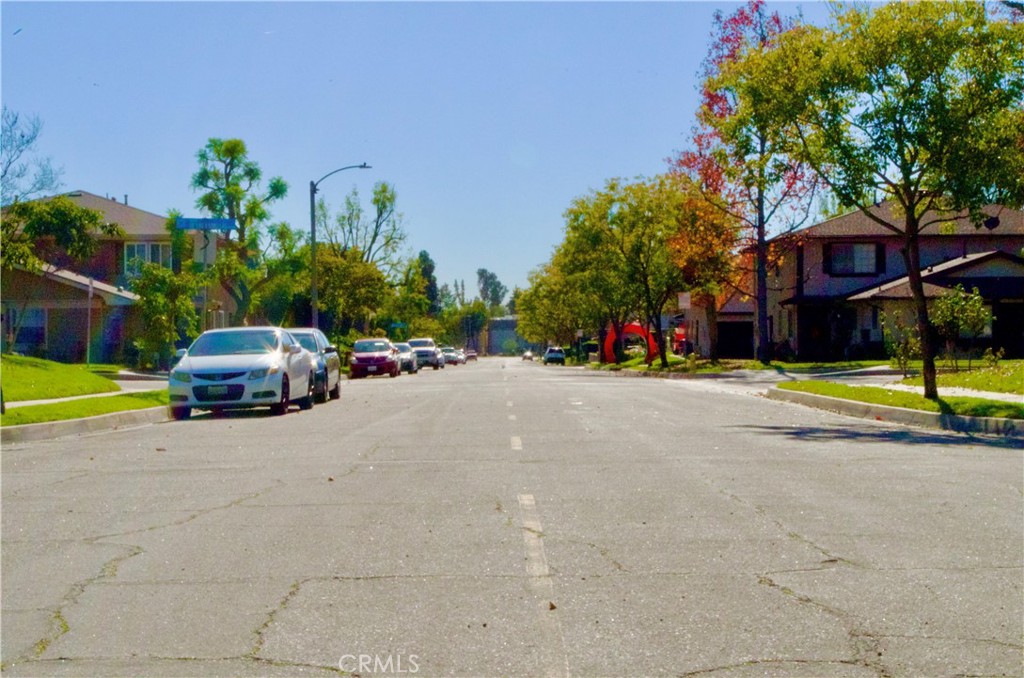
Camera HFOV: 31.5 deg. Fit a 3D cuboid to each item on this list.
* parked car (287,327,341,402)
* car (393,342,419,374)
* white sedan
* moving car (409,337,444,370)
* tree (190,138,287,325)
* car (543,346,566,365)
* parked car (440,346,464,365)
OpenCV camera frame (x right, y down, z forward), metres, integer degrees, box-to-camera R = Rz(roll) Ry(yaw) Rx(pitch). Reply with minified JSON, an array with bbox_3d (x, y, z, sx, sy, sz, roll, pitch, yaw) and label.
[{"bbox_3d":[-4.510,0.530,36.800,1.820,1.460,4.700,0,0,0],"label":"parked car"},{"bbox_3d":[-5.400,0.900,84.000,1.800,1.440,4.600,0,0,0],"label":"car"},{"bbox_3d":[-4.350,0.510,29.700,1.770,1.410,4.470,0,0,1],"label":"white sedan"},{"bbox_3d":[-5.350,0.910,107.500,1.970,1.840,5.300,0,0,0],"label":"moving car"},{"bbox_3d":[-11.000,-3.330,73.000,3.900,9.400,3.900,0,0,0],"label":"tree"},{"bbox_3d":[3.680,1.510,157.000,1.800,1.500,4.500,0,0,0],"label":"car"},{"bbox_3d":[-5.500,1.490,153.000,1.800,1.480,4.600,0,0,0],"label":"parked car"}]

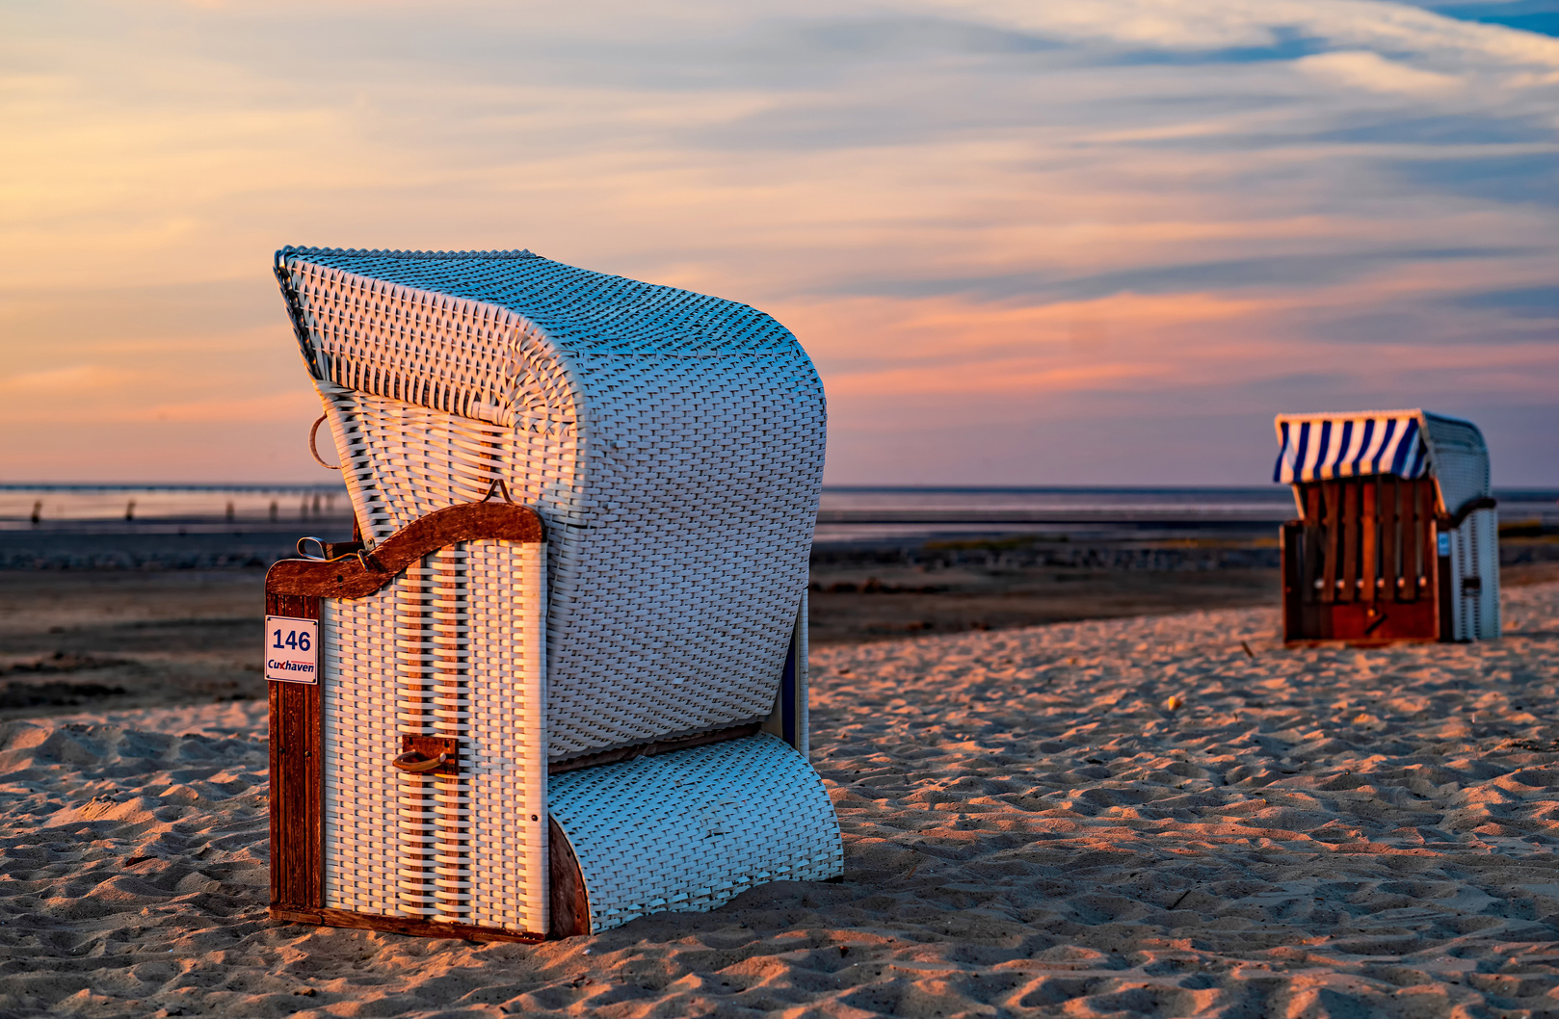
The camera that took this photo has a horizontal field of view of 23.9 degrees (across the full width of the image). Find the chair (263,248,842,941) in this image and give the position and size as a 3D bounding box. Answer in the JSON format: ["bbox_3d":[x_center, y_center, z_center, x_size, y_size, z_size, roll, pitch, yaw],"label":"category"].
[{"bbox_3d":[-0.524,0.154,8.985,0.893,1.585,1.200,0,1,30],"label":"chair"}]

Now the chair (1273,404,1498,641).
[{"bbox_3d":[4.103,0.147,24.732,1.200,1.547,0.971,-2,-3,41],"label":"chair"}]

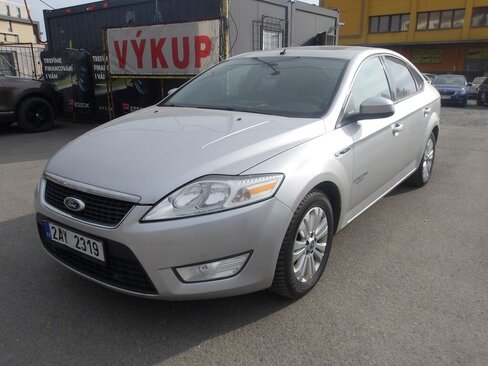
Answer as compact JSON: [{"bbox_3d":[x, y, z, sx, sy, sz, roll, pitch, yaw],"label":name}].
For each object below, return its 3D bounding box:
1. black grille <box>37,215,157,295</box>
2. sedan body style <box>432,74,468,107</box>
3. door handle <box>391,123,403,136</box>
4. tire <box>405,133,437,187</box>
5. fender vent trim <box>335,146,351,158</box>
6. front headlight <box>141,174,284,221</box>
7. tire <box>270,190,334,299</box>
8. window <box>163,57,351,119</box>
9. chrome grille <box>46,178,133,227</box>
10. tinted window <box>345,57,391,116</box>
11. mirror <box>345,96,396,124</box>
[{"bbox_3d":[-0.826,0.364,1.974,1.030,0.300,0.130,11,19,36],"label":"black grille"},{"bbox_3d":[10.338,-4.686,19.135,1.810,1.460,4.660,8,18,29],"label":"sedan body style"},{"bbox_3d":[1.204,-0.432,3.015,0.060,0.075,0.200,11,19,36],"label":"door handle"},{"bbox_3d":[2.052,-0.283,4.411,0.215,0.640,0.640,11,19,36],"label":"tire"},{"bbox_3d":[0.580,-0.180,2.241,0.030,0.045,0.220,11,23,36],"label":"fender vent trim"},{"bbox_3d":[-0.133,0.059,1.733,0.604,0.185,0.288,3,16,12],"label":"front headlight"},{"bbox_3d":[0.332,0.340,2.226,0.215,0.640,0.640,11,19,36],"label":"tire"},{"bbox_3d":[0.025,-0.750,2.851,1.470,0.160,1.030,11,44,36],"label":"window"},{"bbox_3d":[-0.823,0.097,1.908,0.820,0.160,0.120,11,19,36],"label":"chrome grille"},{"bbox_3d":[0.879,-0.722,2.734,0.070,0.434,1.101,-20,0,40],"label":"tinted window"},{"bbox_3d":[0.781,-0.458,2.376,0.235,0.155,0.250,11,19,36],"label":"mirror"}]

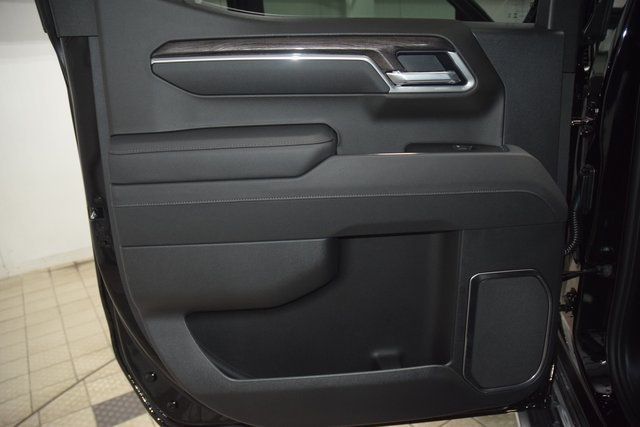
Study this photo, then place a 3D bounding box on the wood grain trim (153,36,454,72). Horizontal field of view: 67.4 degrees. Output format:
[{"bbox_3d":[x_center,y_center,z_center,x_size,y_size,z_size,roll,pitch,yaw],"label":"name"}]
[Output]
[{"bbox_3d":[-0.028,-0.303,0.910,0.565,0.066,0.042,-2,14,-4],"label":"wood grain trim"}]

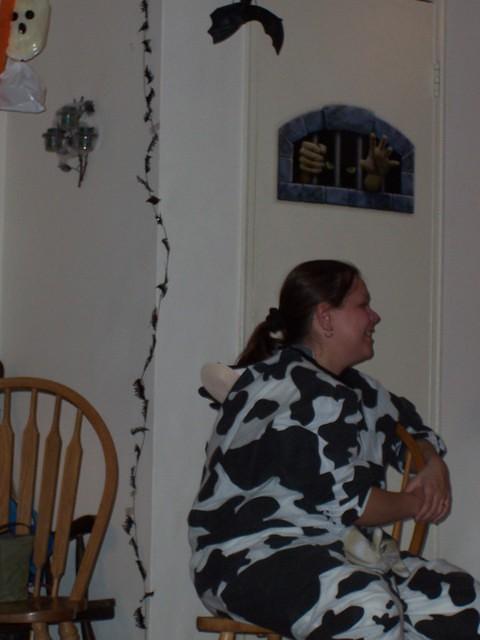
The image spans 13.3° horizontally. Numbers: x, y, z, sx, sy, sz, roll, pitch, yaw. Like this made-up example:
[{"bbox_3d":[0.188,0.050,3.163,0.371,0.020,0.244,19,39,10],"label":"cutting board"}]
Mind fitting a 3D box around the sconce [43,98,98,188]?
[{"bbox_3d":[-0.432,-0.456,5.270,0.090,0.235,0.170,3,-3,-40],"label":"sconce"}]

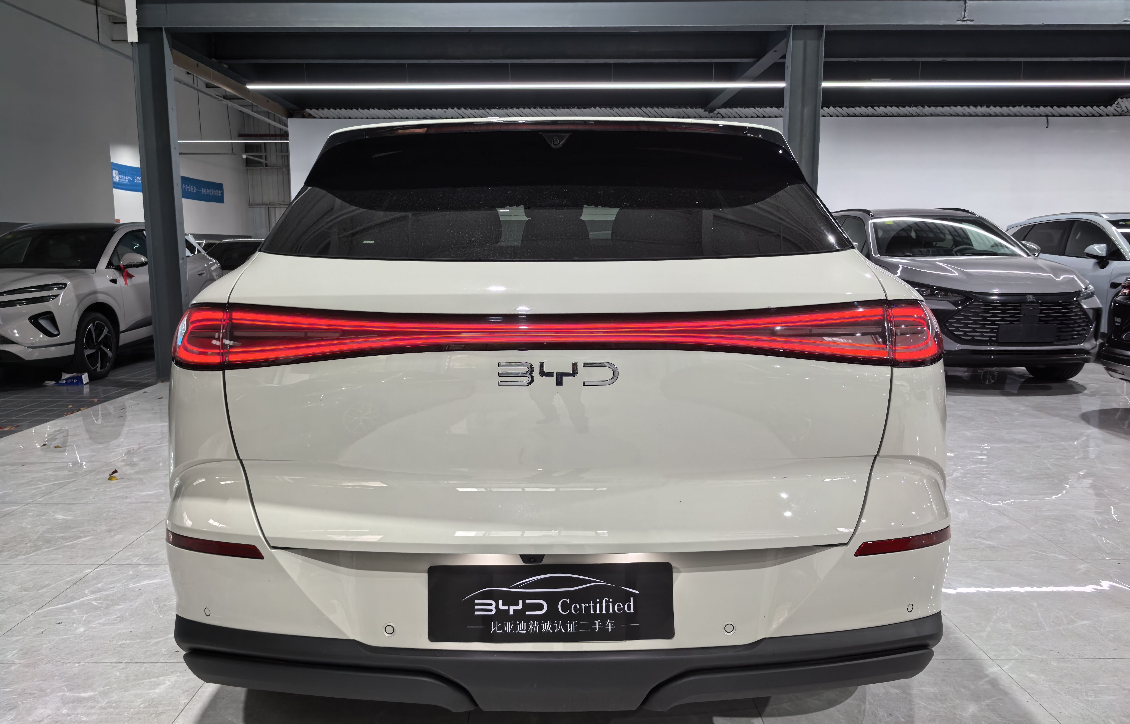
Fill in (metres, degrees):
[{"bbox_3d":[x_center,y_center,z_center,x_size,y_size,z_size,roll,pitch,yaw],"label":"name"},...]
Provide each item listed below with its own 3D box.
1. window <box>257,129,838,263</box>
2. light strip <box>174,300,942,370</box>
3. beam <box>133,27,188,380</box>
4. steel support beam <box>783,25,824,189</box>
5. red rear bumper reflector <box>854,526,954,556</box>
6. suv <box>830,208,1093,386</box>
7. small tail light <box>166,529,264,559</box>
[{"bbox_3d":[-0.014,-0.376,1.771,1.330,0.465,0.120,0,-33,-1],"label":"window"},{"bbox_3d":[-0.010,-0.045,1.611,1.720,0.148,0.250,0,8,-1],"label":"light strip"},{"bbox_3d":[-3.720,-1.409,7.269,0.295,3.210,0.170,0,8,-1],"label":"beam"},{"bbox_3d":[2.185,-1.411,7.339,0.295,3.210,0.170,0,8,-1],"label":"steel support beam"},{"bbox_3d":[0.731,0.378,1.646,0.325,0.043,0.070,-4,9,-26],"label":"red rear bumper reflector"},{"bbox_3d":[3.894,-0.900,9.011,1.940,1.720,4.820,0,8,-1],"label":"suv"},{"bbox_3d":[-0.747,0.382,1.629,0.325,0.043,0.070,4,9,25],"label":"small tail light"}]

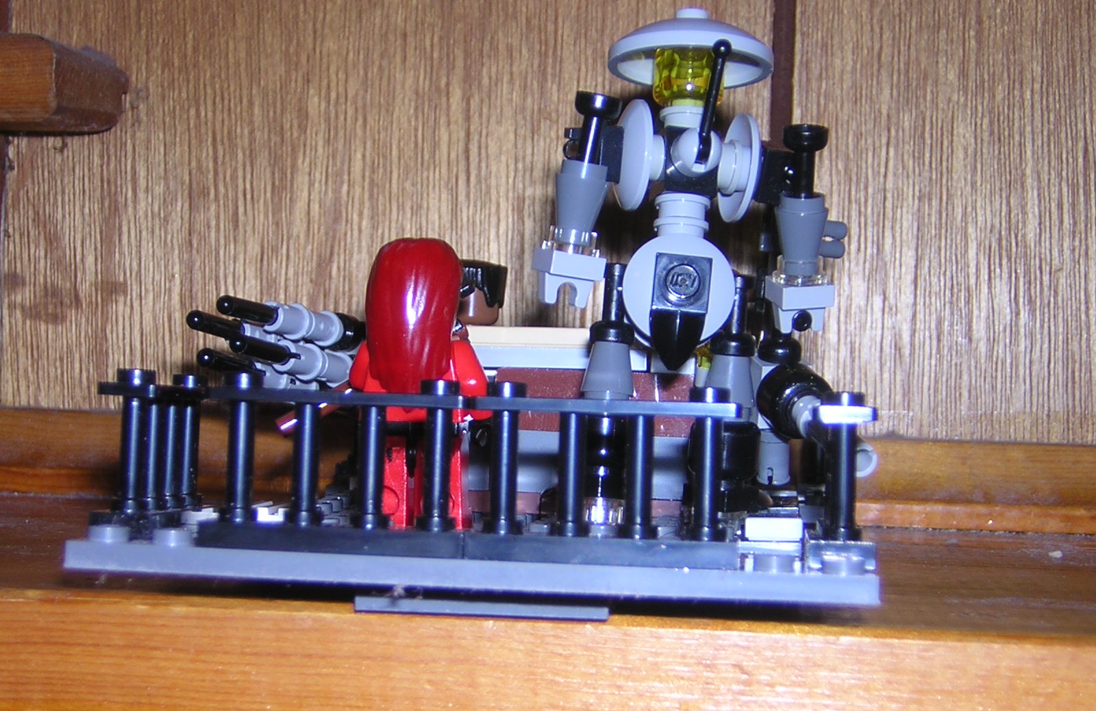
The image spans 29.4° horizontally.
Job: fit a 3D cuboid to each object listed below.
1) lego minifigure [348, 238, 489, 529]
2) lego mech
[{"bbox_3d":[-0.018,0.004,0.303,0.022,0.042,0.015,2,-2,7],"label":"lego minifigure"},{"bbox_3d":[0.021,-0.012,0.303,0.046,0.077,0.028,2,-2,-13],"label":"lego mech"}]

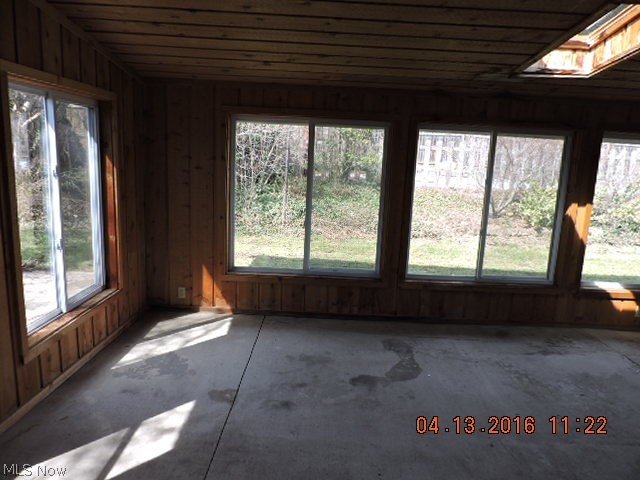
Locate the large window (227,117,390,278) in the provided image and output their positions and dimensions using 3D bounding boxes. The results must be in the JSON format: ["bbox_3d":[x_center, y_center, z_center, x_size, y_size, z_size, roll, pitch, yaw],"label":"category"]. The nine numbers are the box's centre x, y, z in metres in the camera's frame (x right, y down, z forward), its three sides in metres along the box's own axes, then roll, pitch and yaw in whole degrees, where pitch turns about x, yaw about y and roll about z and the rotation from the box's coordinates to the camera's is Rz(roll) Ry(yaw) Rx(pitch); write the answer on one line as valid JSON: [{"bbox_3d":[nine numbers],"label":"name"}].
[{"bbox_3d":[-0.122,-0.399,4.348,1.490,1.490,0.100,3,10,-1],"label":"large window"}]

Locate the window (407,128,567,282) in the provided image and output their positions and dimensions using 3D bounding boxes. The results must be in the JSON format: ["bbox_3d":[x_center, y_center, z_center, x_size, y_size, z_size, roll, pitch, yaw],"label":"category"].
[{"bbox_3d":[1.633,-0.322,4.367,1.500,1.510,0.100,3,10,-1],"label":"window"}]

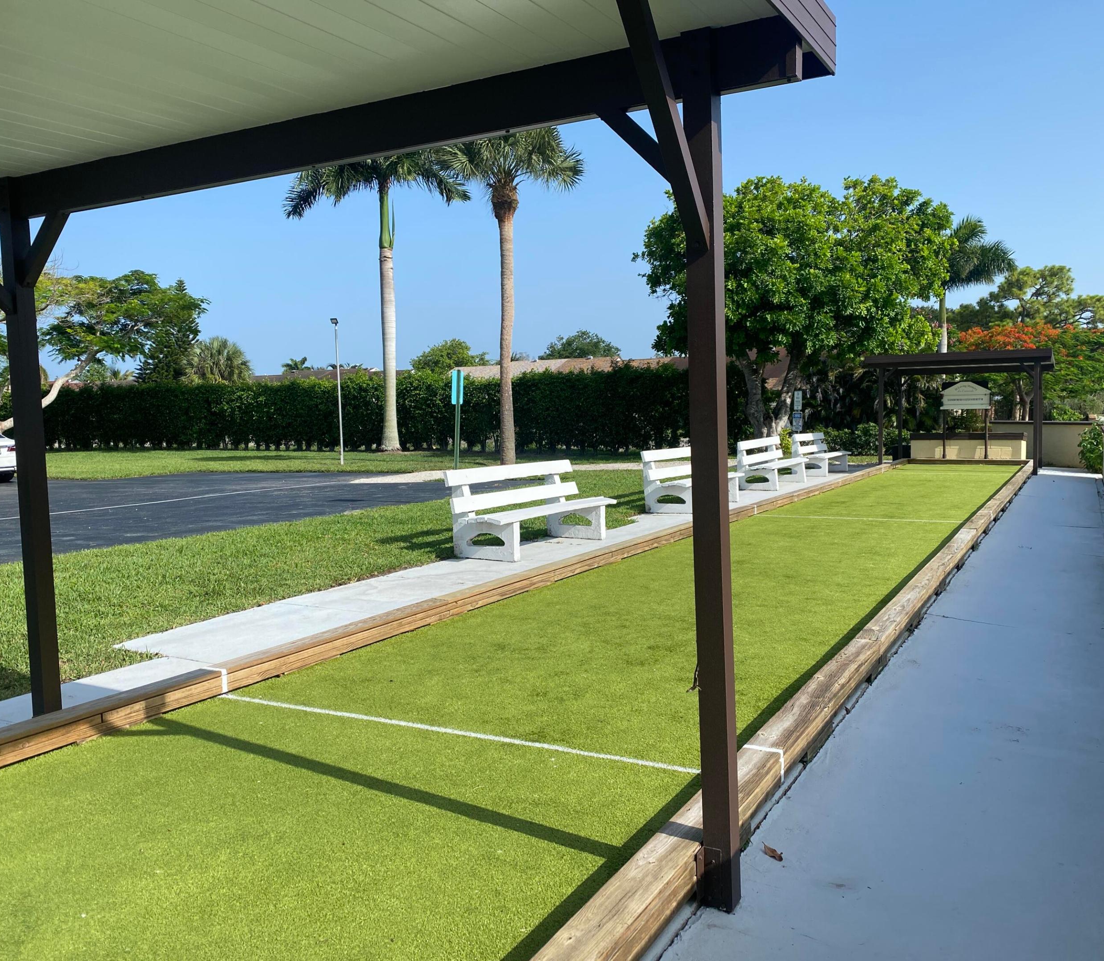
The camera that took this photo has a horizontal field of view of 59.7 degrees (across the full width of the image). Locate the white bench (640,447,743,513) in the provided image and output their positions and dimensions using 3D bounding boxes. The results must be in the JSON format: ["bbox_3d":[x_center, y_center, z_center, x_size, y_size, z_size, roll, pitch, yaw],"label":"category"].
[{"bbox_3d":[2.103,-0.047,14.083,0.763,0.852,2.462,1,4,29],"label":"white bench"}]

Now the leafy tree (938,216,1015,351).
[{"bbox_3d":[18.228,-7.065,44.324,6.200,10.104,6.200,-1,4,0],"label":"leafy tree"}]

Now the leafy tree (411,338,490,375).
[{"bbox_3d":[-6.388,-5.641,59.877,5.300,6.500,5.300,0,4,29],"label":"leafy tree"}]

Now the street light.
[{"bbox_3d":[-6.350,-2.638,28.500,0.250,4.330,0.250,-5,5,-41],"label":"street light"}]

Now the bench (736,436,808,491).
[{"bbox_3d":[4.042,-0.320,17.575,0.763,0.852,2.462,1,4,29],"label":"bench"}]

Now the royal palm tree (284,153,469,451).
[{"bbox_3d":[-6.342,-7.139,36.394,7.000,12.301,7.000,-1,4,0],"label":"royal palm tree"}]

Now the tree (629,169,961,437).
[{"bbox_3d":[7.304,-4.893,29.326,9.000,8.400,8.600,0,4,29],"label":"tree"}]

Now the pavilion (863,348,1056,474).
[{"bbox_3d":[10.486,-1.719,24.551,4.100,2.880,3.850,0,4,29],"label":"pavilion"}]

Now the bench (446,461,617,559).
[{"bbox_3d":[-0.156,0.271,10.014,0.763,0.852,2.462,1,4,29],"label":"bench"}]

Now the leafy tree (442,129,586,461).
[{"bbox_3d":[-0.962,-5.467,26.824,4.100,10.121,4.100,-1,4,0],"label":"leafy tree"}]

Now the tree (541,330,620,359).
[{"bbox_3d":[2.247,-7.722,75.258,6.800,8.056,6.800,-1,4,0],"label":"tree"}]

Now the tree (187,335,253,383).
[{"bbox_3d":[-16.233,-4.247,47.181,3.600,5.647,3.600,-1,4,0],"label":"tree"}]

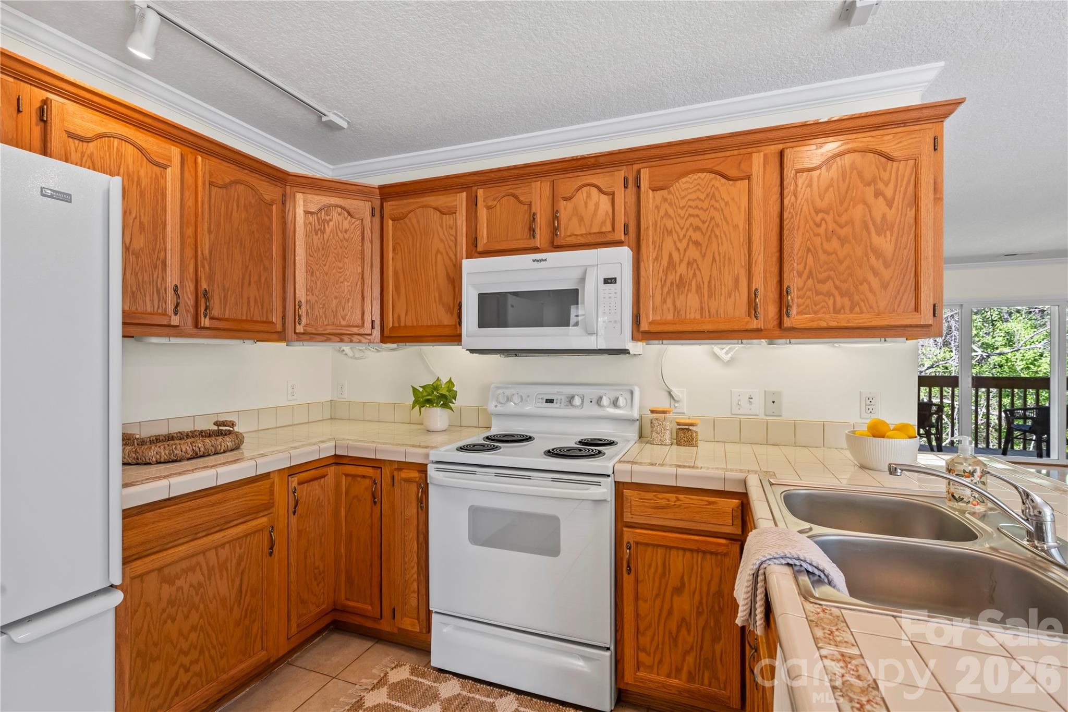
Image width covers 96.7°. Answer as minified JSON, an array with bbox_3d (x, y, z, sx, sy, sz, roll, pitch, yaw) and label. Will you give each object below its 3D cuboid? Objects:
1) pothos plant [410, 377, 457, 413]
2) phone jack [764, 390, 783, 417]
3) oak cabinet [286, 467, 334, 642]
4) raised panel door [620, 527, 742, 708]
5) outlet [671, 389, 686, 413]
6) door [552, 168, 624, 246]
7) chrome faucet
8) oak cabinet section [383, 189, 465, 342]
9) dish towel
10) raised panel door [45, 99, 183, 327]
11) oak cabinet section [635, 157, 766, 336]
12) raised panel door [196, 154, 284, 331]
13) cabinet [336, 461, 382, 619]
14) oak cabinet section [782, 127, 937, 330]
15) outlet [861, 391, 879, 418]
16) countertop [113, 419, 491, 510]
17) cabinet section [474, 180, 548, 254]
[{"bbox_3d":[-0.531,0.212,2.539,0.235,0.200,0.210,0,0,21],"label":"pothos plant"},{"bbox_3d":[1.059,0.209,2.099,0.071,0.114,0.010,0,0,20],"label":"phone jack"},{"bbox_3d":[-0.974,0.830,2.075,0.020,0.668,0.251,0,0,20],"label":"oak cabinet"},{"bbox_3d":[0.512,0.901,1.662,0.387,0.559,0.021,0,0,20],"label":"raised panel door"},{"bbox_3d":[0.681,0.214,2.238,0.071,0.114,0.012,0,0,20],"label":"outlet"},{"bbox_3d":[0.240,-0.637,2.077,0.310,0.299,0.021,0,0,20],"label":"door"},{"bbox_3d":[0.943,0.317,1.024,0.295,0.152,0.085,0,0,23],"label":"chrome faucet"},{"bbox_3d":[-0.543,-0.445,2.360,0.467,0.678,0.020,0,0,20],"label":"oak cabinet section"},{"bbox_3d":[0.500,0.454,0.933,0.180,0.178,0.230,0,0,20],"label":"dish towel"},{"bbox_3d":[-1.421,-0.448,1.631,0.020,0.678,0.379,0,0,20],"label":"raised panel door"},{"bbox_3d":[0.675,-0.447,1.932,0.468,0.686,0.023,0,0,21],"label":"oak cabinet section"},{"bbox_3d":[-1.264,-0.447,2.055,0.020,0.678,0.394,0,0,20],"label":"raised panel door"},{"bbox_3d":[-0.804,0.850,2.180,0.267,0.680,0.022,0,0,21],"label":"cabinet"},{"bbox_3d":[1.174,-0.450,1.744,0.464,0.686,0.023,0,0,21],"label":"oak cabinet section"},{"bbox_3d":[1.408,0.206,1.988,0.070,0.115,0.008,0,0,21],"label":"outlet"},{"bbox_3d":[-0.991,0.416,2.061,1.141,0.058,1.507,0,0,20],"label":"countertop"},{"bbox_3d":[-0.114,-0.645,2.228,0.330,0.303,0.023,0,0,21],"label":"cabinet section"}]

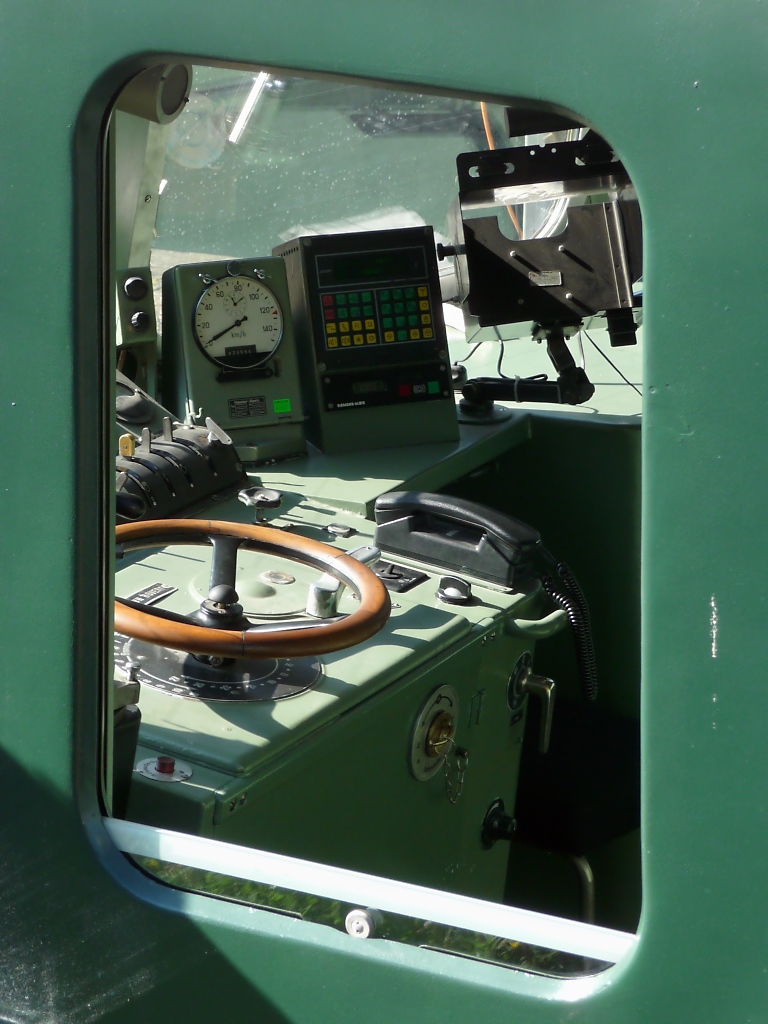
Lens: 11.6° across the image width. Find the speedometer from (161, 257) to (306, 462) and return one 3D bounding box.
[{"bbox_3d":[-0.208,-0.222,5.228,0.163,0.270,0.158,-7,20,-17],"label":"speedometer"}]

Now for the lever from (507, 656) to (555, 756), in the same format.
[{"bbox_3d":[0.198,0.247,4.845,0.056,0.126,0.077,15,24,26],"label":"lever"}]

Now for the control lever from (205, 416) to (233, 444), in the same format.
[{"bbox_3d":[-0.225,-0.104,5.058,0.045,0.027,0.018,44,33,10],"label":"control lever"}]

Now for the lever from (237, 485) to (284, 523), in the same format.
[{"bbox_3d":[-0.157,-0.005,4.941,0.052,0.046,0.048,16,24,25],"label":"lever"}]

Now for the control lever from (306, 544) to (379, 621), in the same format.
[{"bbox_3d":[-0.047,0.082,4.749,0.036,0.048,0.145,16,24,25],"label":"control lever"}]

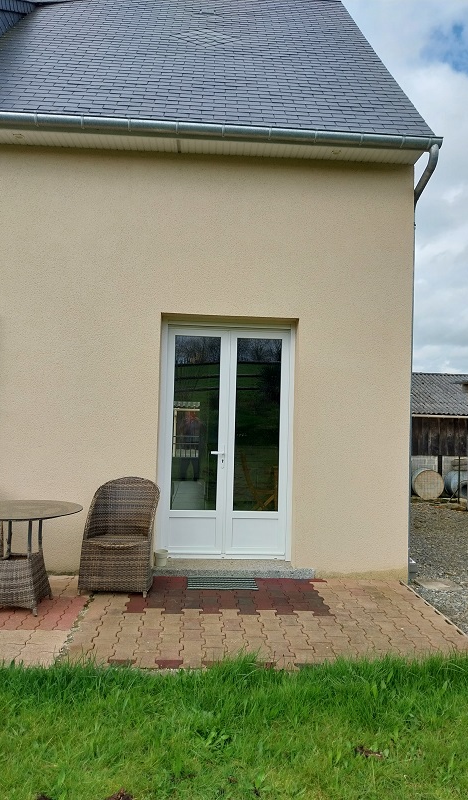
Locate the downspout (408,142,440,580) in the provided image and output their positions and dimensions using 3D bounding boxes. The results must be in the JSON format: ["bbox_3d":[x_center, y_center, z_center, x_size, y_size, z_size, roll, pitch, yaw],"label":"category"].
[{"bbox_3d":[1.643,-0.247,5.292,0.090,3.817,0.600,2,-2,-3],"label":"downspout"}]

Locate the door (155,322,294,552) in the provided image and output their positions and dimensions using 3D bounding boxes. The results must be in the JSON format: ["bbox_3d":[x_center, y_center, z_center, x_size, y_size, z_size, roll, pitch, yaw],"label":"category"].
[{"bbox_3d":[-0.070,0.369,5.455,1.210,2.140,0.110,2,-2,-3],"label":"door"}]

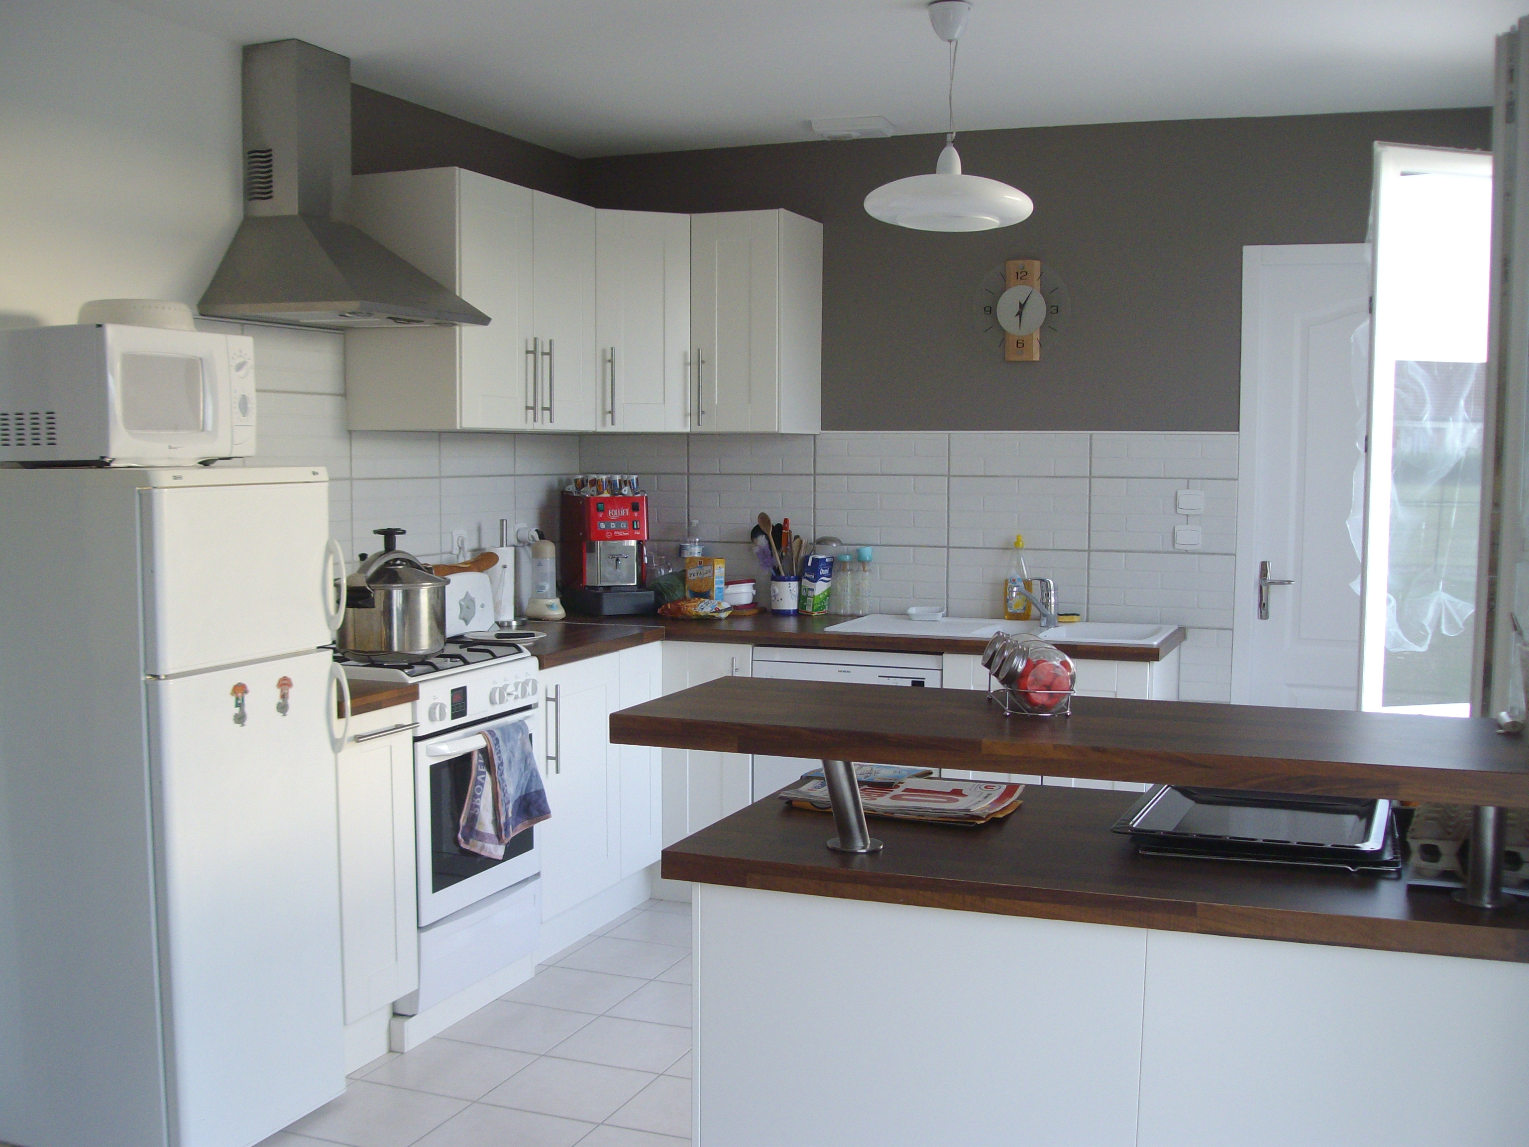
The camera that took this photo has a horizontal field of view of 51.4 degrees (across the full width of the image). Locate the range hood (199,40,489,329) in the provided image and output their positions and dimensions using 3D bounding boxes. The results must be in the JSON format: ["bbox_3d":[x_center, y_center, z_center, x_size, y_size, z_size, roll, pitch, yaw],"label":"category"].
[{"bbox_3d":[-1.042,-0.978,4.003,0.482,0.706,0.596,2,4,21],"label":"range hood"}]

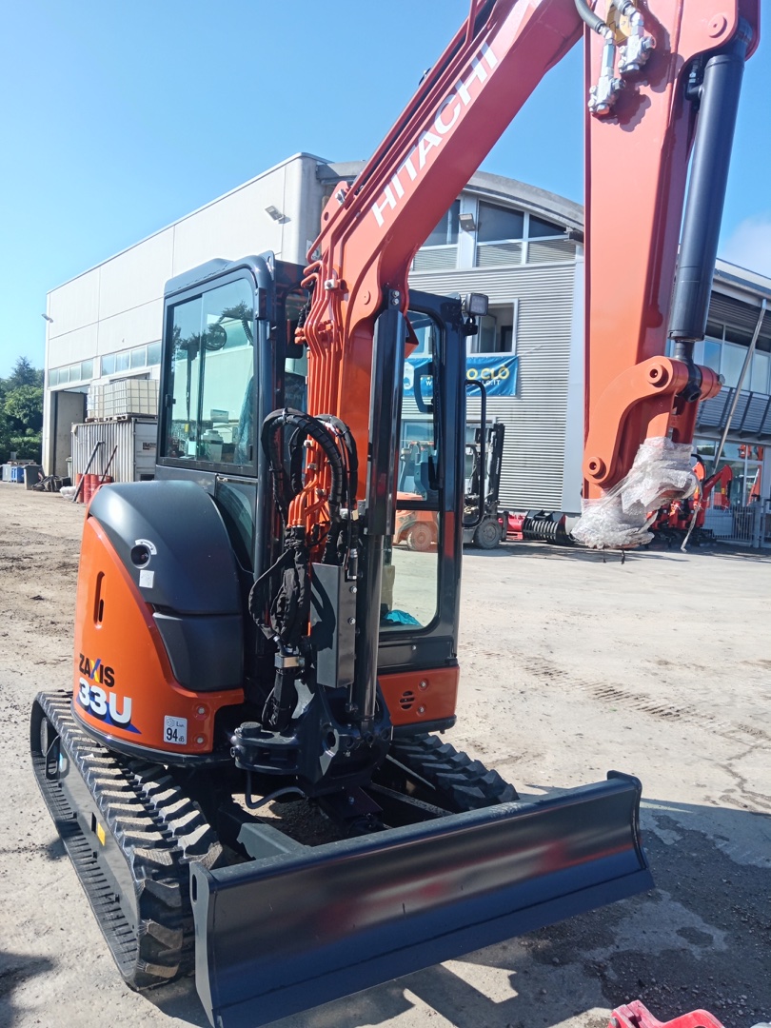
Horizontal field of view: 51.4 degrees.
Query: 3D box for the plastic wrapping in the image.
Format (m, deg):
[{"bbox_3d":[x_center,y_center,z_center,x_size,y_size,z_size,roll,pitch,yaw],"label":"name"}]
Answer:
[{"bbox_3d":[0.566,-0.049,1.815,0.180,0.240,0.210,2,5,-32],"label":"plastic wrapping"}]

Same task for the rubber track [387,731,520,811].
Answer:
[{"bbox_3d":[-0.098,1.217,4.007,0.310,0.470,2.080,2,5,-32],"label":"rubber track"}]

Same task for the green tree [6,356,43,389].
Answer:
[{"bbox_3d":[-24.639,-6.954,54.873,4.200,7.690,4.200,2,4,-24],"label":"green tree"}]

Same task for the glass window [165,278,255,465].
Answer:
[{"bbox_3d":[-0.755,-0.582,3.392,0.040,0.720,1.130,2,5,-32],"label":"glass window"}]

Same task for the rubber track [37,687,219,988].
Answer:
[{"bbox_3d":[-1.153,1.188,3.336,0.310,0.470,2.080,2,5,-32],"label":"rubber track"}]

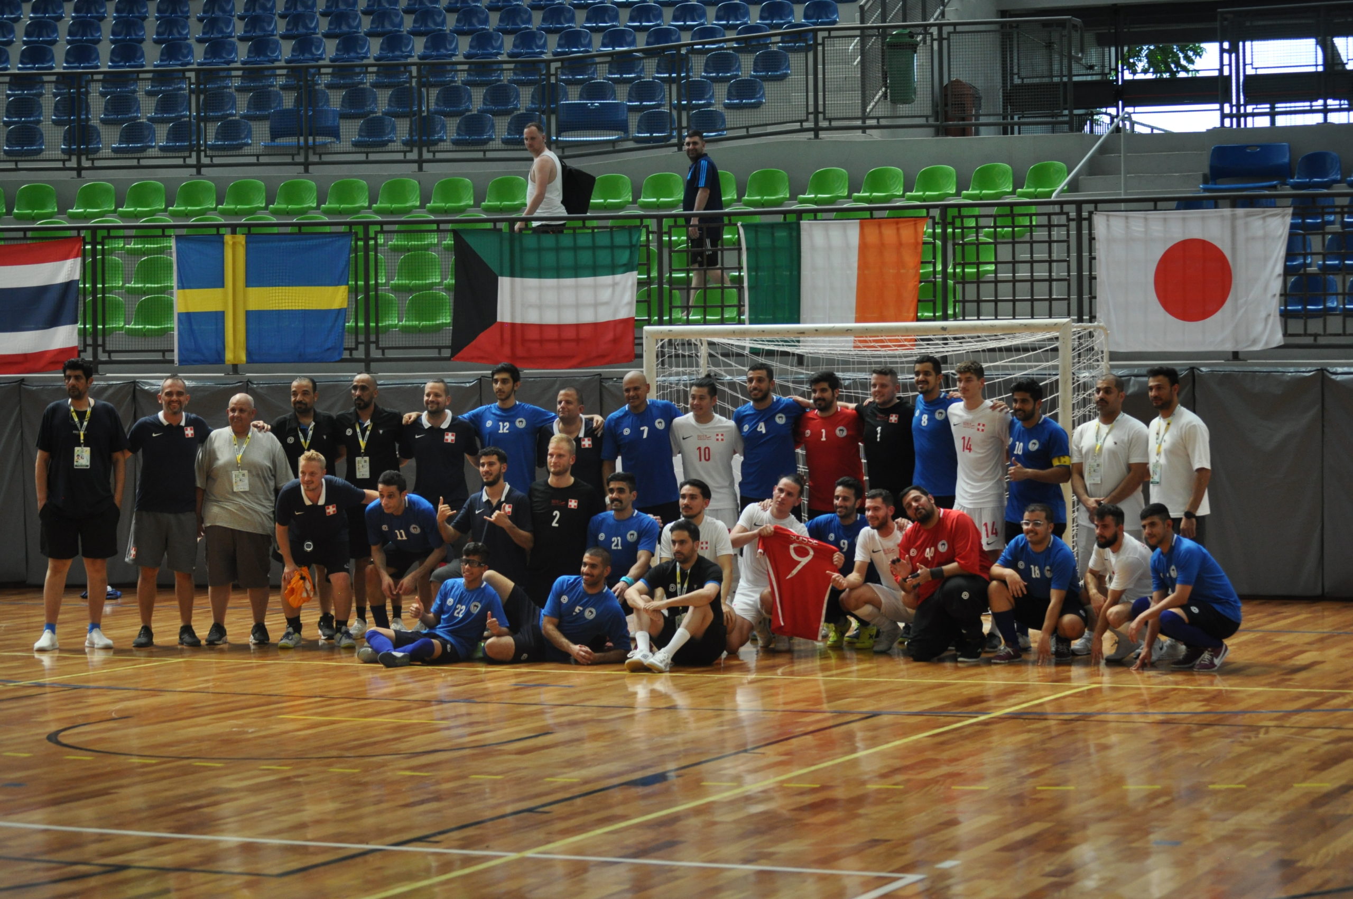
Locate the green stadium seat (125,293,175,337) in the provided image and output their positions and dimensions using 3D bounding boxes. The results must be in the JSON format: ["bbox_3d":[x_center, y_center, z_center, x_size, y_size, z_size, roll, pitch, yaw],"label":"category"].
[{"bbox_3d":[-4.813,-1.230,28.200,0.440,0.400,0.440,-1,1,4],"label":"green stadium seat"}]

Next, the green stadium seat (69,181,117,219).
[{"bbox_3d":[-5.730,-2.439,30.200,0.425,0.340,0.410,-1,1,7],"label":"green stadium seat"}]

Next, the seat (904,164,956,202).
[{"bbox_3d":[2.412,-2.522,29.200,0.420,0.365,0.400,0,1,23],"label":"seat"}]

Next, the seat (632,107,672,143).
[{"bbox_3d":[-0.226,-3.438,32.750,0.430,0.395,0.410,0,0,9],"label":"seat"}]

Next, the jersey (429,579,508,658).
[{"bbox_3d":[-1.309,1.045,19.200,0.460,0.490,0.280,0,-14,32],"label":"jersey"}]

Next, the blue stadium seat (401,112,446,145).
[{"bbox_3d":[-2.793,-3.537,34.100,0.450,0.390,0.420,0,1,6],"label":"blue stadium seat"}]

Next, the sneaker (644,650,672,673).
[{"bbox_3d":[-0.114,1.268,18.410,0.108,0.130,0.290,0,-11,28],"label":"sneaker"}]

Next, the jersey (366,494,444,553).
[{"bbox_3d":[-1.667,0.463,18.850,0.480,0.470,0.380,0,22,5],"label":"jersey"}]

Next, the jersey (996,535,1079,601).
[{"bbox_3d":[2.234,0.736,19.050,0.500,0.440,0.400,0,1,20],"label":"jersey"}]

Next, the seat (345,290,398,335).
[{"bbox_3d":[-2.736,-1.238,27.800,0.430,0.395,0.410,0,0,11],"label":"seat"}]

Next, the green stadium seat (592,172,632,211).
[{"bbox_3d":[-0.658,-2.518,30.150,0.420,0.365,0.400,0,1,9],"label":"green stadium seat"}]

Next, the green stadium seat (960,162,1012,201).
[{"bbox_3d":[3.034,-2.615,30.100,0.450,0.390,0.420,0,1,21],"label":"green stadium seat"}]

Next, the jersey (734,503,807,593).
[{"bbox_3d":[0.563,0.578,18.200,0.440,0.530,0.280,7,4,-3],"label":"jersey"}]

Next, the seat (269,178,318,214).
[{"bbox_3d":[-3.772,-2.482,30.300,0.430,0.350,0.400,0,0,7],"label":"seat"}]

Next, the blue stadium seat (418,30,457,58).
[{"bbox_3d":[-2.740,-4.643,35.300,0.440,0.390,0.440,0,1,5],"label":"blue stadium seat"}]

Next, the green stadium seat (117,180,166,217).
[{"bbox_3d":[-5.265,-2.456,30.300,0.440,0.400,0.440,-1,1,4],"label":"green stadium seat"}]

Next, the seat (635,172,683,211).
[{"bbox_3d":[-0.140,-2.514,29.950,0.430,0.395,0.410,0,0,10],"label":"seat"}]

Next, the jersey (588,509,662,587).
[{"bbox_3d":[-0.340,0.643,19.800,0.470,0.530,0.300,0,1,14],"label":"jersey"}]

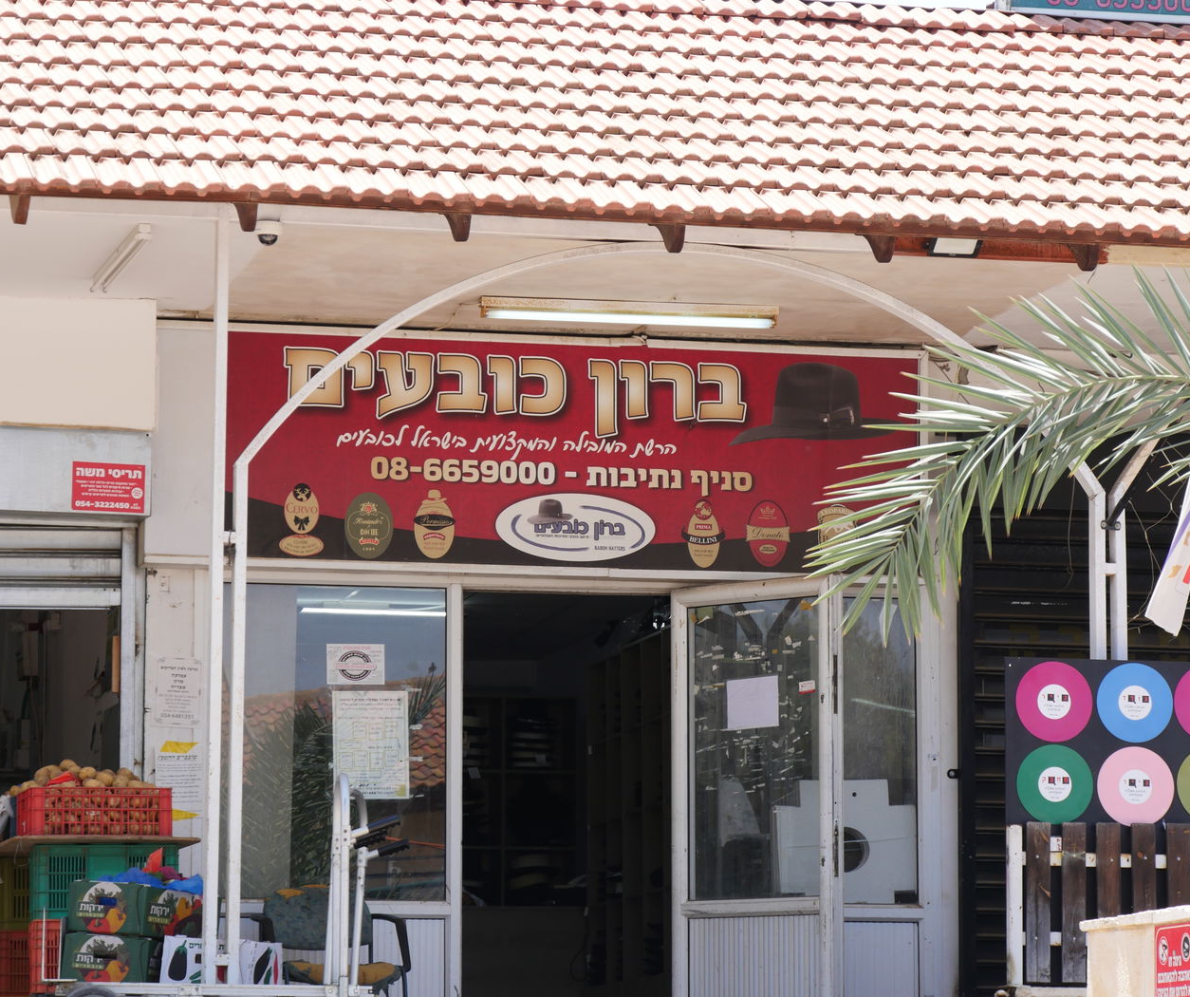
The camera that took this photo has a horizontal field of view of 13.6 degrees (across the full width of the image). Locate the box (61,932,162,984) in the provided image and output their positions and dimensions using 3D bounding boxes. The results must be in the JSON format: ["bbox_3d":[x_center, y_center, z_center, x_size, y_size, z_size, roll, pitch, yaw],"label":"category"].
[{"bbox_3d":[-1.752,1.776,19.026,0.360,0.195,0.470,0,-8,26],"label":"box"}]

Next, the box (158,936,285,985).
[{"bbox_3d":[-1.395,1.747,18.671,0.320,0.185,0.380,0,-8,21],"label":"box"}]

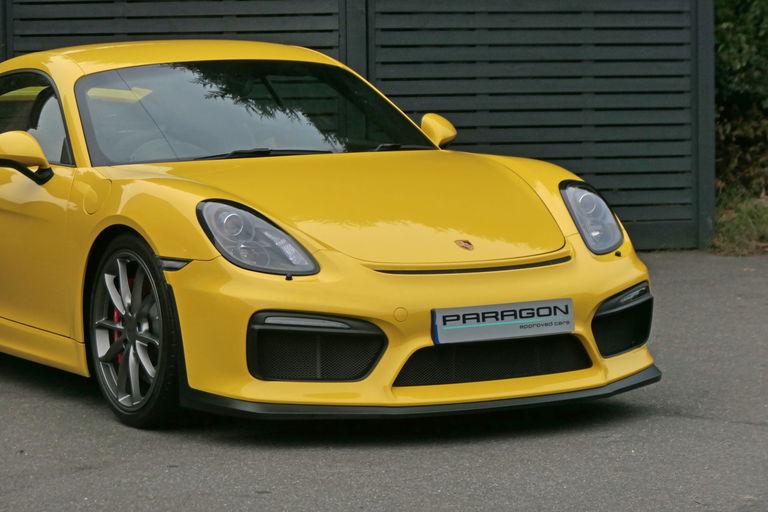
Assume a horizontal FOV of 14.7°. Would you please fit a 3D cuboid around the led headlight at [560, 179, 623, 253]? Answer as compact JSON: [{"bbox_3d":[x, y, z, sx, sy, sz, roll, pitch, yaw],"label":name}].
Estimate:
[{"bbox_3d":[0.696,-0.136,10.295,0.300,0.250,0.530,-4,6,-29],"label":"led headlight"}]

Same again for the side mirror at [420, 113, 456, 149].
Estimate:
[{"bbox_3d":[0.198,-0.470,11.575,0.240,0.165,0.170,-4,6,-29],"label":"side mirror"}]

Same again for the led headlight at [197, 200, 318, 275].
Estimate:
[{"bbox_3d":[-0.446,-0.058,9.657,0.300,0.250,0.530,-4,6,-29],"label":"led headlight"}]

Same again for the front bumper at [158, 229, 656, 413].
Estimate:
[{"bbox_3d":[0.223,0.212,9.838,1.800,0.520,0.710,-4,6,-29],"label":"front bumper"}]

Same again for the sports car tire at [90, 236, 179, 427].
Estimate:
[{"bbox_3d":[-0.755,0.243,10.008,0.250,0.675,0.680,-4,6,-29],"label":"sports car tire"}]

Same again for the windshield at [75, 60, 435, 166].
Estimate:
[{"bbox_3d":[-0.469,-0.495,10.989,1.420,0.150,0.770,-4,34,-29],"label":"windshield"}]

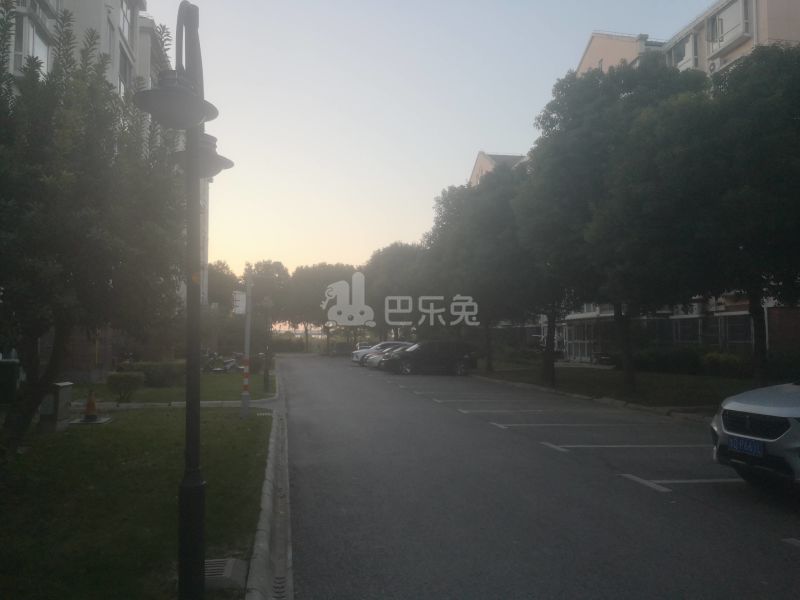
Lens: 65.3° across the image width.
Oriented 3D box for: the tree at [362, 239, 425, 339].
[{"bbox_3d":[-0.069,-0.005,51.833,6.000,10.000,6.200,1,-4,-11],"label":"tree"}]

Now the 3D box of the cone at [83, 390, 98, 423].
[{"bbox_3d":[-6.076,2.094,12.250,0.340,0.620,0.340,0,-4,11],"label":"cone"}]

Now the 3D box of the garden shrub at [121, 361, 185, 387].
[{"bbox_3d":[-8.450,2.540,21.400,2.150,0.880,1.300,1,-4,-11],"label":"garden shrub"}]

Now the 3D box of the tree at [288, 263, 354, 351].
[{"bbox_3d":[-9.126,1.183,73.347,7.400,10.400,7.000,1,-4,-11],"label":"tree"}]

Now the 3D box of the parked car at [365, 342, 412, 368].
[{"bbox_3d":[0.249,3.401,37.651,4.500,1.520,1.780,1,-4,-11],"label":"parked car"}]

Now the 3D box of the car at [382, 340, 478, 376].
[{"bbox_3d":[1.470,2.910,31.000,4.550,1.650,1.840,1,-4,-7],"label":"car"}]

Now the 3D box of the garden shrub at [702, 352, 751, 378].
[{"bbox_3d":[13.750,2.760,26.300,1.400,1.080,1.900,1,-4,-11],"label":"garden shrub"}]

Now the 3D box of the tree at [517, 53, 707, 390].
[{"bbox_3d":[6.901,-2.333,20.353,5.800,10.600,6.000,1,-4,-11],"label":"tree"}]

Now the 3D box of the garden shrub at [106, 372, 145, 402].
[{"bbox_3d":[-7.000,2.230,15.900,0.920,0.760,0.920,0,-4,0],"label":"garden shrub"}]

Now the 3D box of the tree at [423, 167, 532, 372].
[{"bbox_3d":[4.390,-1.458,32.347,6.000,10.400,6.000,1,-4,-11],"label":"tree"}]

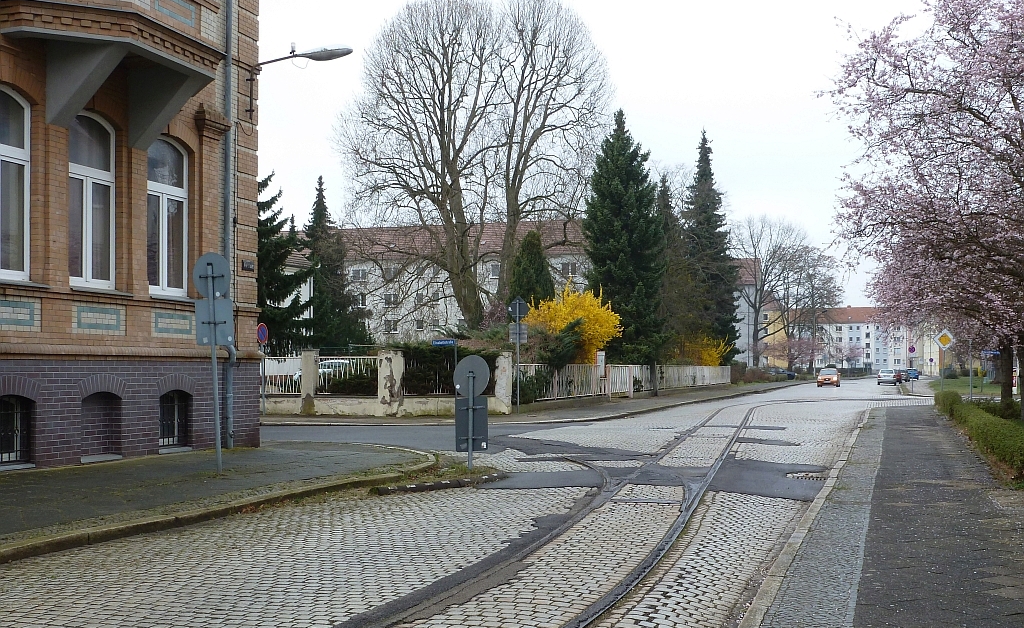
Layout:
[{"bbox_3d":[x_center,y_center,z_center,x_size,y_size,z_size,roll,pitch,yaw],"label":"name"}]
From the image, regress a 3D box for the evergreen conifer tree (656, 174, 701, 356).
[{"bbox_3d":[10.928,-2.264,66.226,3.730,14.540,3.730,0,-3,0],"label":"evergreen conifer tree"}]

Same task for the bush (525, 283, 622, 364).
[{"bbox_3d":[2.554,1.062,40.503,4.070,4.750,3.600,-1,-3,14],"label":"bush"}]

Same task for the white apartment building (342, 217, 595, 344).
[{"bbox_3d":[-5.458,-1.167,107.828,33.800,17.400,11.000,-1,-3,16],"label":"white apartment building"}]

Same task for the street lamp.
[{"bbox_3d":[-3.429,-3.806,16.032,1.800,1.240,0.300,-1,-3,12],"label":"street lamp"}]

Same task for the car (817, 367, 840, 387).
[{"bbox_3d":[23.781,4.739,73.350,1.600,1.480,3.500,-1,-3,22],"label":"car"}]

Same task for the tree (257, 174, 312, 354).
[{"bbox_3d":[-10.156,-1.677,39.152,4.300,10.270,4.300,0,-3,0],"label":"tree"}]

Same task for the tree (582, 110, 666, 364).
[{"bbox_3d":[5.680,-3.148,49.249,4.240,14.430,4.240,0,-3,0],"label":"tree"}]

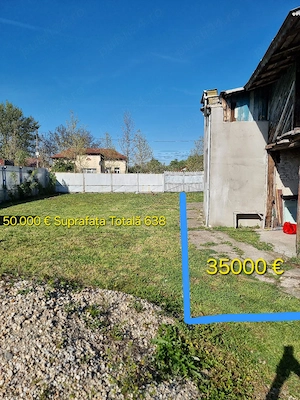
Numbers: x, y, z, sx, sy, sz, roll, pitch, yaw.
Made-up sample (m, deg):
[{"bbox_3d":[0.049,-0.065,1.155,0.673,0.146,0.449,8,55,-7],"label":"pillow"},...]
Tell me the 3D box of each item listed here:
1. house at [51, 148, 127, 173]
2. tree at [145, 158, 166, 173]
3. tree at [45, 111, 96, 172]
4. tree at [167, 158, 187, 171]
[{"bbox_3d":[-9.700,-5.096,44.248,11.600,6.600,9.000,0,4,-3],"label":"house"},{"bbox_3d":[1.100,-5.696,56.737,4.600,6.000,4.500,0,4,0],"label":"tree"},{"bbox_3d":[-11.900,-7.474,41.069,7.700,11.800,7.400,0,4,0],"label":"tree"},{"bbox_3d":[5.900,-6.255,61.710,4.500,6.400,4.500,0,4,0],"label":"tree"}]

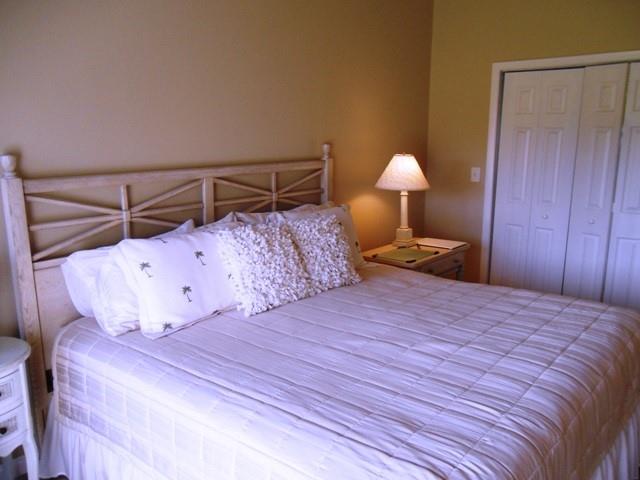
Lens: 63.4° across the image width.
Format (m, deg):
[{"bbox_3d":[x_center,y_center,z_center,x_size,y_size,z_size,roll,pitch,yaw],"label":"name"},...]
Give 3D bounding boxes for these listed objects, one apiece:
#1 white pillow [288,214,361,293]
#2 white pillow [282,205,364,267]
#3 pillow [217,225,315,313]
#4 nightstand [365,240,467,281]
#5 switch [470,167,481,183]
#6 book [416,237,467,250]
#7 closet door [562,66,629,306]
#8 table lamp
[{"bbox_3d":[0.015,0.069,2.904,0.160,0.430,0.450,-29,-10,41],"label":"white pillow"},{"bbox_3d":[0.028,0.013,3.125,0.170,0.450,0.640,-19,-4,42],"label":"white pillow"},{"bbox_3d":[-0.295,0.127,2.630,0.440,0.430,0.160,-13,-13,-47],"label":"pillow"},{"bbox_3d":[0.718,0.426,3.905,0.480,0.725,0.860,10,15,40],"label":"nightstand"},{"bbox_3d":[1.304,-0.549,4.344,0.075,0.120,0.012,10,15,40],"label":"switch"},{"bbox_3d":[0.938,0.018,4.050,0.320,0.015,0.250,10,15,40],"label":"book"},{"bbox_3d":[2.019,-0.237,3.839,0.290,2.010,0.035,10,15,40],"label":"closet door"},{"bbox_3d":[0.650,-0.310,3.947,0.420,0.700,0.420,0,12,0],"label":"table lamp"}]

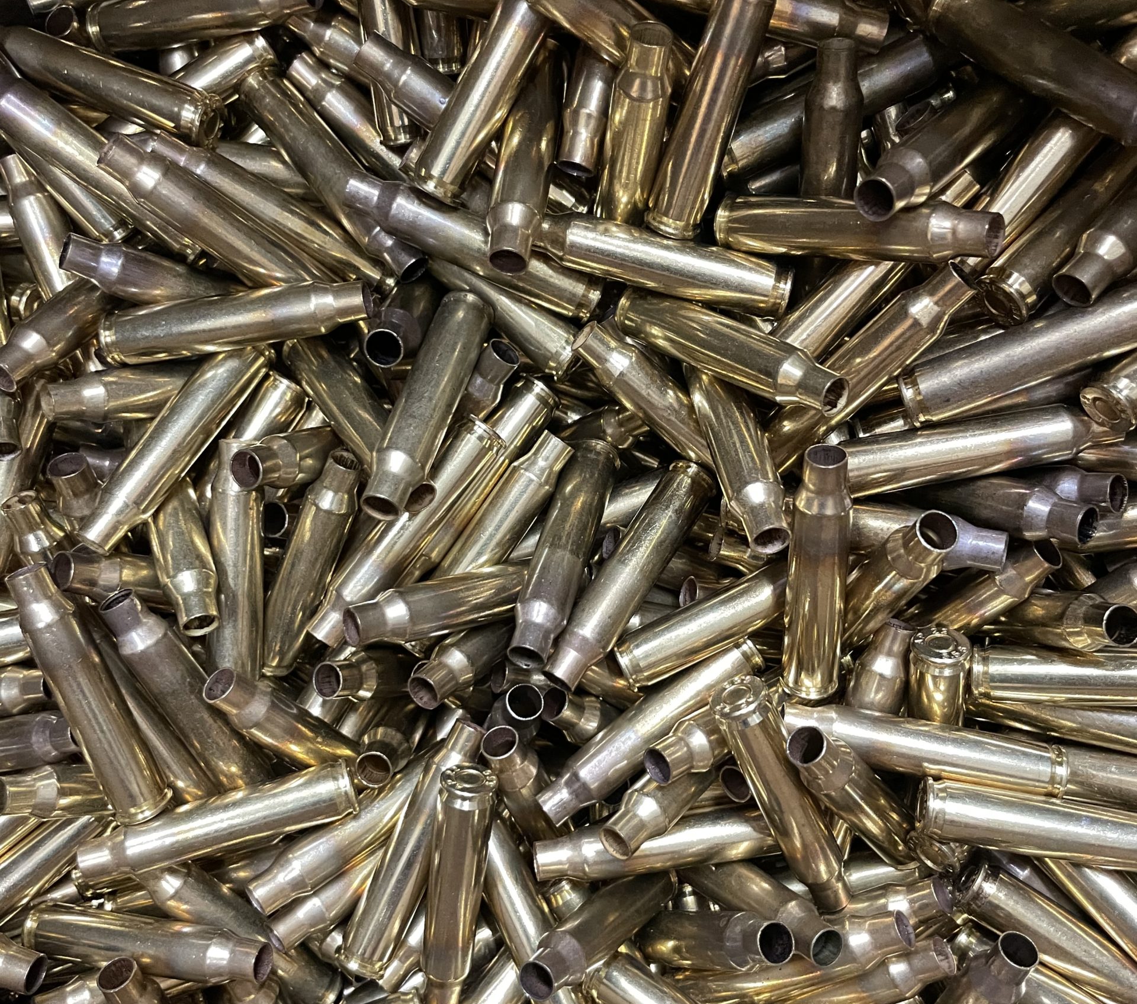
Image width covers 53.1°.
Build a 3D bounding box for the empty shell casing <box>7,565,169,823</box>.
[{"bbox_3d":[-0.079,0.031,0.185,0.010,0.010,0.045,-19,106,0],"label":"empty shell casing"}]

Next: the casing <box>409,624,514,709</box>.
[{"bbox_3d":[-0.013,0.025,0.214,0.010,0.010,0.045,43,41,10],"label":"casing"}]

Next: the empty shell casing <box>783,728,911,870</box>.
[{"bbox_3d":[0.049,0.049,0.191,0.010,0.045,0.010,-45,43,0],"label":"empty shell casing"}]

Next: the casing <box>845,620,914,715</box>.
[{"bbox_3d":[0.052,0.042,0.201,0.010,0.010,0.045,15,107,17],"label":"casing"}]

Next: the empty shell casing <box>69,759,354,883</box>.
[{"bbox_3d":[-0.059,0.054,0.192,0.045,0.010,0.010,-15,75,-9],"label":"empty shell casing"}]

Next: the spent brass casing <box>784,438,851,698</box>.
[{"bbox_3d":[0.041,0.012,0.187,0.010,0.045,0.010,4,31,13],"label":"spent brass casing"}]

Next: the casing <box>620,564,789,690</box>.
[{"bbox_3d":[0.029,0.020,0.203,0.045,0.010,0.010,-26,81,-6],"label":"casing"}]

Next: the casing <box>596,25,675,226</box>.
[{"bbox_3d":[0.011,-0.058,0.190,0.010,0.045,0.010,14,55,4],"label":"casing"}]

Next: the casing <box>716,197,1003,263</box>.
[{"bbox_3d":[0.044,-0.042,0.177,0.045,0.010,0.010,15,72,39],"label":"casing"}]

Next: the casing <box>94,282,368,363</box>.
[{"bbox_3d":[-0.056,-0.031,0.193,0.045,0.010,0.010,-8,83,5],"label":"casing"}]

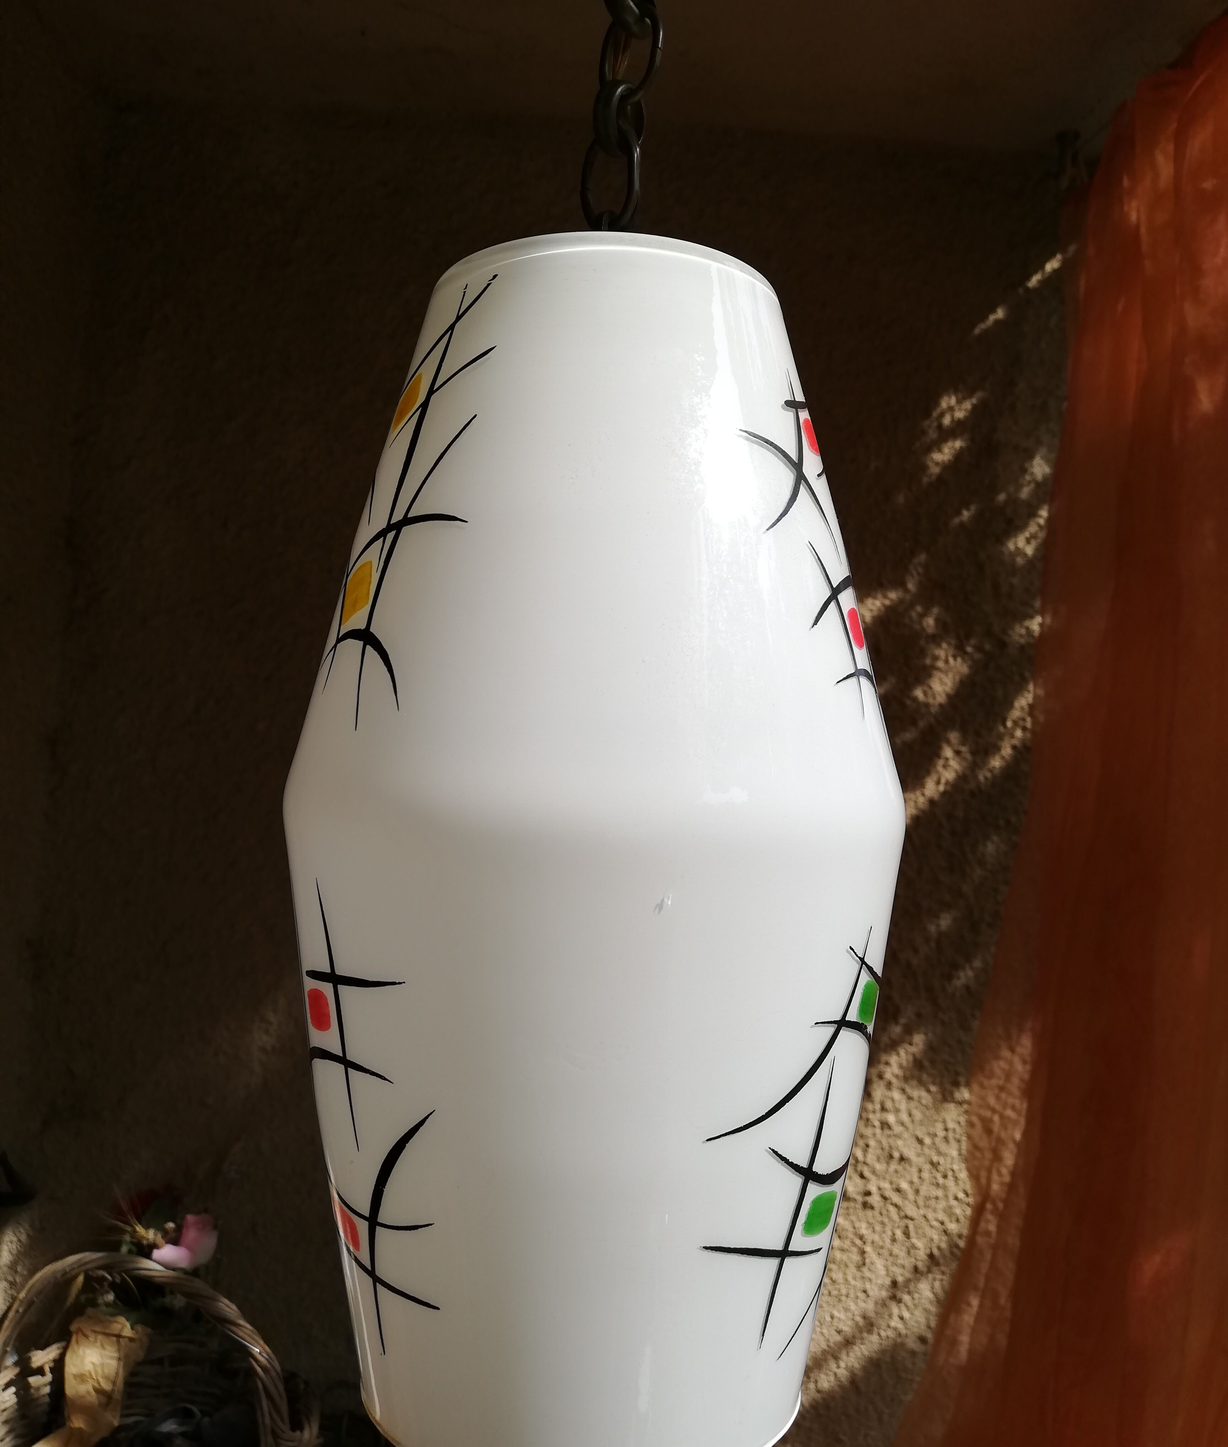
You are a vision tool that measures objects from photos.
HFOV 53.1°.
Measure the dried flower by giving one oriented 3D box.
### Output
[{"bbox_3d":[-0.436,0.527,1.250,0.066,0.056,0.060,0,-3,18],"label":"dried flower"}]

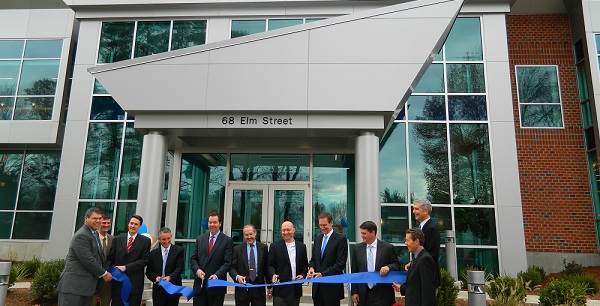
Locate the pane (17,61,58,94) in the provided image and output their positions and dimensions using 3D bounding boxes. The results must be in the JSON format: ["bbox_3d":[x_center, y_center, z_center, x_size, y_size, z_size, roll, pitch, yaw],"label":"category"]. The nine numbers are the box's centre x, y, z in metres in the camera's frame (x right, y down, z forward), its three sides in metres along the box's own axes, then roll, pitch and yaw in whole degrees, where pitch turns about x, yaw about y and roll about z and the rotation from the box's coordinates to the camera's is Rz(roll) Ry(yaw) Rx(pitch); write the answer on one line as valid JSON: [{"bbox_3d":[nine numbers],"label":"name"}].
[{"bbox_3d":[-8.757,-2.530,14.570,1.267,1.258,0.050,0,-12,3],"label":"pane"}]

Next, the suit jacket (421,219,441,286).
[{"bbox_3d":[1.464,1.143,5.033,0.360,0.816,0.480,1,-12,2],"label":"suit jacket"}]

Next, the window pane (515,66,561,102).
[{"bbox_3d":[7.899,-2.256,14.348,1.301,1.278,0.050,0,-12,3],"label":"window pane"}]

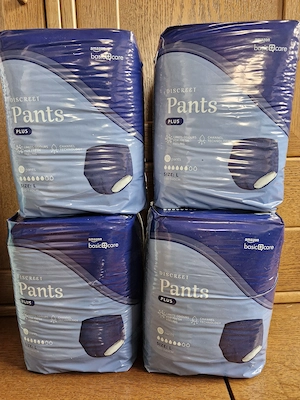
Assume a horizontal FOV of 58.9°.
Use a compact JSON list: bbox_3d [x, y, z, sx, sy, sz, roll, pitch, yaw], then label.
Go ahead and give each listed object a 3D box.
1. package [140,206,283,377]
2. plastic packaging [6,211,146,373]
[{"bbox_3d":[0.092,0.140,0.463,0.186,0.255,0.137,1,11,2],"label":"package"},{"bbox_3d":[-0.113,0.144,0.479,0.186,0.255,0.137,-1,9,0],"label":"plastic packaging"}]

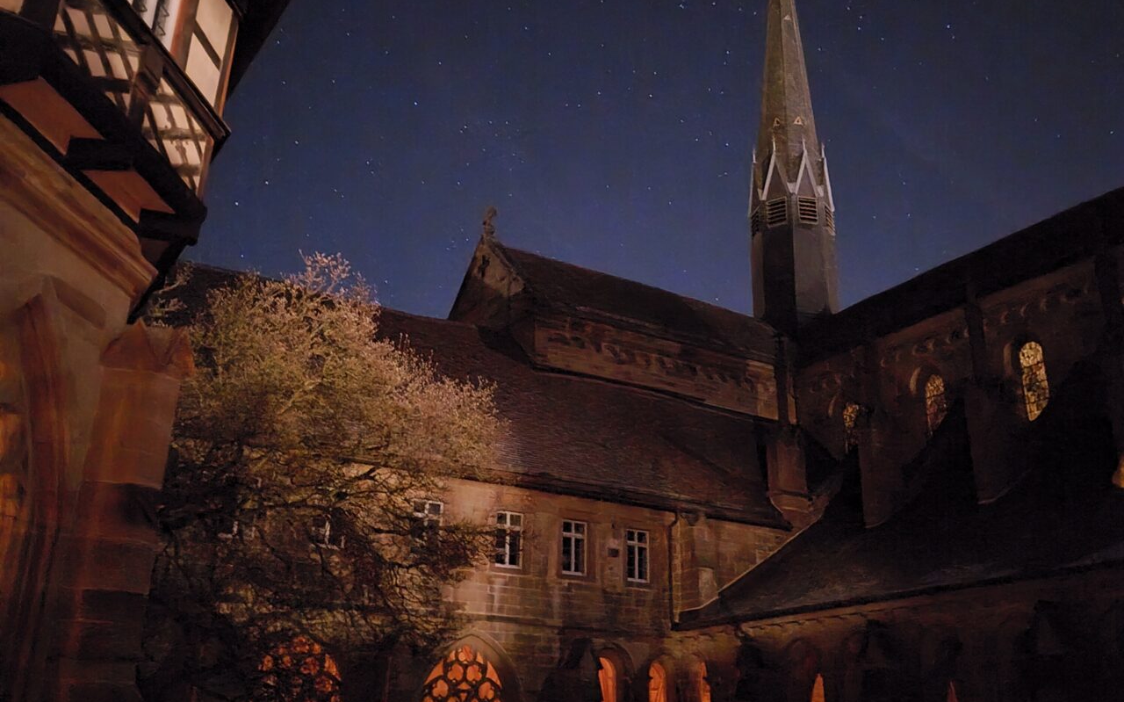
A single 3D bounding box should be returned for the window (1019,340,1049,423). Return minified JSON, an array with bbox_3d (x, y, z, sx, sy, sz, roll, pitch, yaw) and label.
[{"bbox_3d":[15.213,1.021,33.608,0.300,2.750,0.950,14,-25,-29],"label":"window"}]

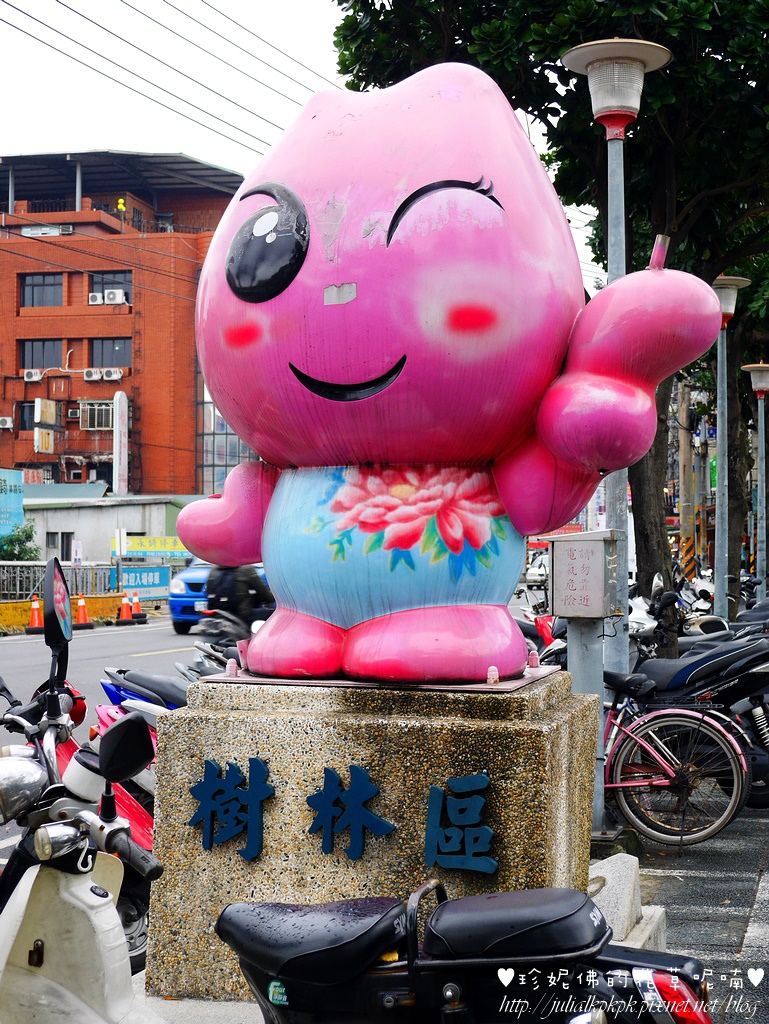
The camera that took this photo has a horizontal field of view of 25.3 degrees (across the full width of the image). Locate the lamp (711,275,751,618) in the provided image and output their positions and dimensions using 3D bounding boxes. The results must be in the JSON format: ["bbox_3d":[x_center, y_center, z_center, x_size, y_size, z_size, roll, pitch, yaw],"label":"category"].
[{"bbox_3d":[3.365,-0.266,17.039,0.611,4.217,0.611,0,-1,15],"label":"lamp"}]

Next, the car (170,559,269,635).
[{"bbox_3d":[-2.736,1.383,33.110,1.580,1.880,4.000,0,-1,15],"label":"car"}]

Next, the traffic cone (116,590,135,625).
[{"bbox_3d":[-5.366,2.010,35.564,0.390,0.730,0.390,0,-1,15],"label":"traffic cone"}]

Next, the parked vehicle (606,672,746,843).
[{"bbox_3d":[0.949,1.143,8.613,1.740,1.020,0.560,0,-1,15],"label":"parked vehicle"}]

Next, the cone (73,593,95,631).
[{"bbox_3d":[-5.905,1.943,33.565,0.390,0.730,0.390,0,-1,15],"label":"cone"}]

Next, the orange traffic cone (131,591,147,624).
[{"bbox_3d":[-5.268,2.034,36.464,0.390,0.730,0.390,0,-1,15],"label":"orange traffic cone"}]

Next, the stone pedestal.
[{"bbox_3d":[0.030,1.020,5.645,1.210,0.963,1.160,0,-1,15],"label":"stone pedestal"}]

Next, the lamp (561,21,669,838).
[{"bbox_3d":[1.279,-0.472,9.413,0.611,4.287,0.611,0,-1,15],"label":"lamp"}]

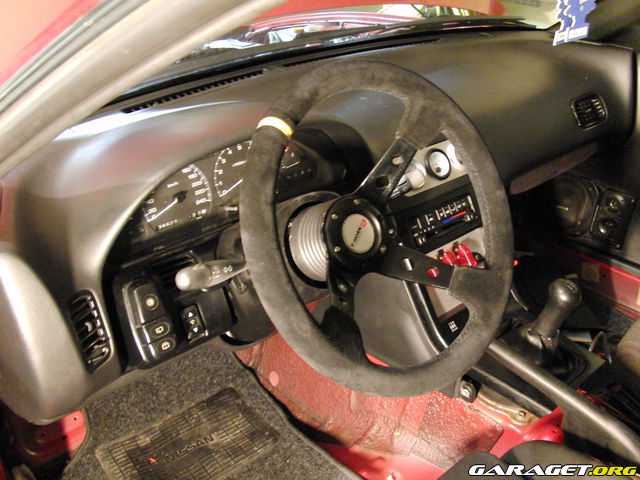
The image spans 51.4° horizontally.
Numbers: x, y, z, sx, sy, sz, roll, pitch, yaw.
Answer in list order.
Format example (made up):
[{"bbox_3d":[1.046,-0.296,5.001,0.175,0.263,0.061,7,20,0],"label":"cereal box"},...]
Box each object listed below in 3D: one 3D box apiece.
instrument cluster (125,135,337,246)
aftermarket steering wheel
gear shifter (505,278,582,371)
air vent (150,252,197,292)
[{"bbox_3d":[-0.119,-0.081,0.914,0.335,0.113,0.065,-21,8,-35],"label":"instrument cluster"},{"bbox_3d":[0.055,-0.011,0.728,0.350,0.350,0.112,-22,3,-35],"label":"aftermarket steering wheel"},{"bbox_3d":[0.359,0.128,1.020,0.085,0.150,0.105,-22,43,-35],"label":"gear shifter"},{"bbox_3d":[-0.170,0.037,0.790,0.062,0.047,0.025,-22,21,-35],"label":"air vent"}]

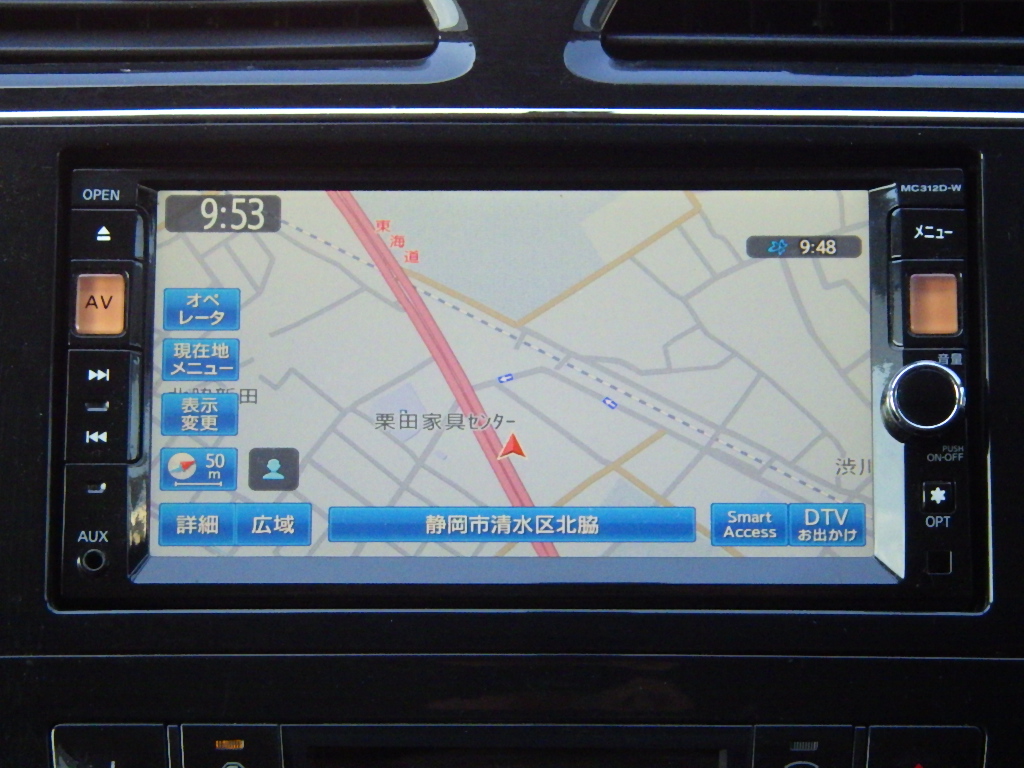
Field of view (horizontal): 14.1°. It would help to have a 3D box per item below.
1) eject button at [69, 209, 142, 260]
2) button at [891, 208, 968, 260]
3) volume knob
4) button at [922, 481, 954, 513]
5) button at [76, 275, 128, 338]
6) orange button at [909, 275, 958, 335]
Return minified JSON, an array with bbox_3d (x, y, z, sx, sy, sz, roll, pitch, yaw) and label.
[{"bbox_3d":[-0.088,-0.032,0.902,0.016,0.011,0.005,0,-12,0],"label":"eject button"},{"bbox_3d":[0.091,-0.032,0.902,0.016,0.011,0.005,0,-12,0],"label":"button"},{"bbox_3d":[0.089,0.003,0.887,0.018,0.018,0.011,0,-12,0],"label":"volume knob"},{"bbox_3d":[0.091,0.025,0.889,0.007,0.007,0.004,0,-12,0],"label":"button"},{"bbox_3d":[-0.089,-0.017,0.898,0.011,0.014,0.004,0,-12,0],"label":"button"},{"bbox_3d":[0.091,-0.017,0.898,0.011,0.014,0.004,0,-12,0],"label":"orange button"}]

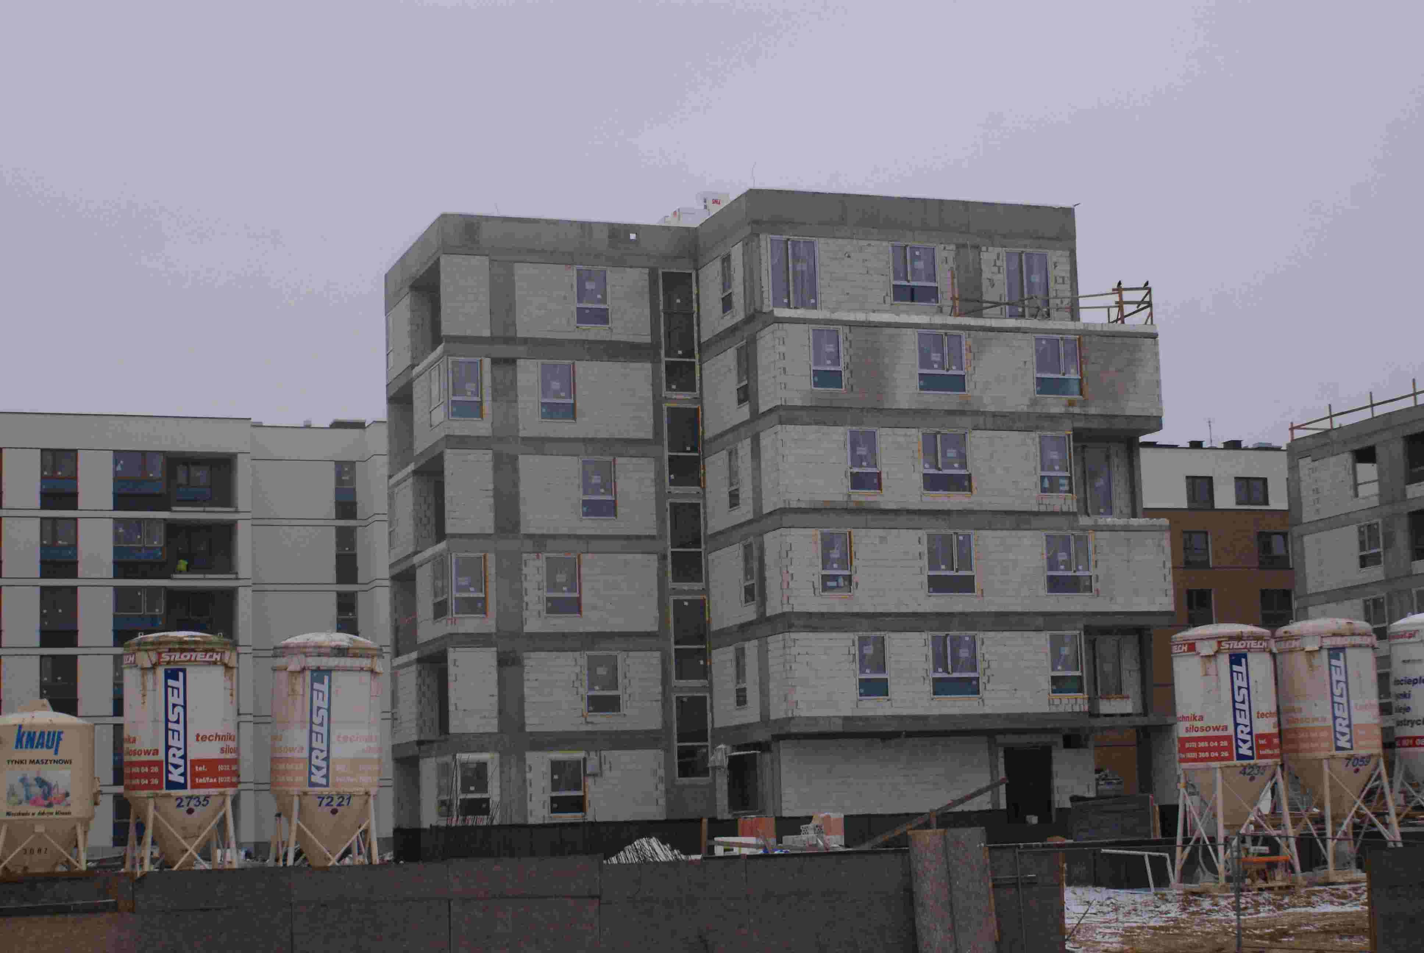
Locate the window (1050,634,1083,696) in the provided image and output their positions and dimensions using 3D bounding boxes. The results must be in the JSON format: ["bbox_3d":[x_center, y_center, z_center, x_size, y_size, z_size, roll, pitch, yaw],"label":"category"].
[{"bbox_3d":[10.519,5.551,70.426,1.023,1.859,0.130,1,-9,-19],"label":"window"}]

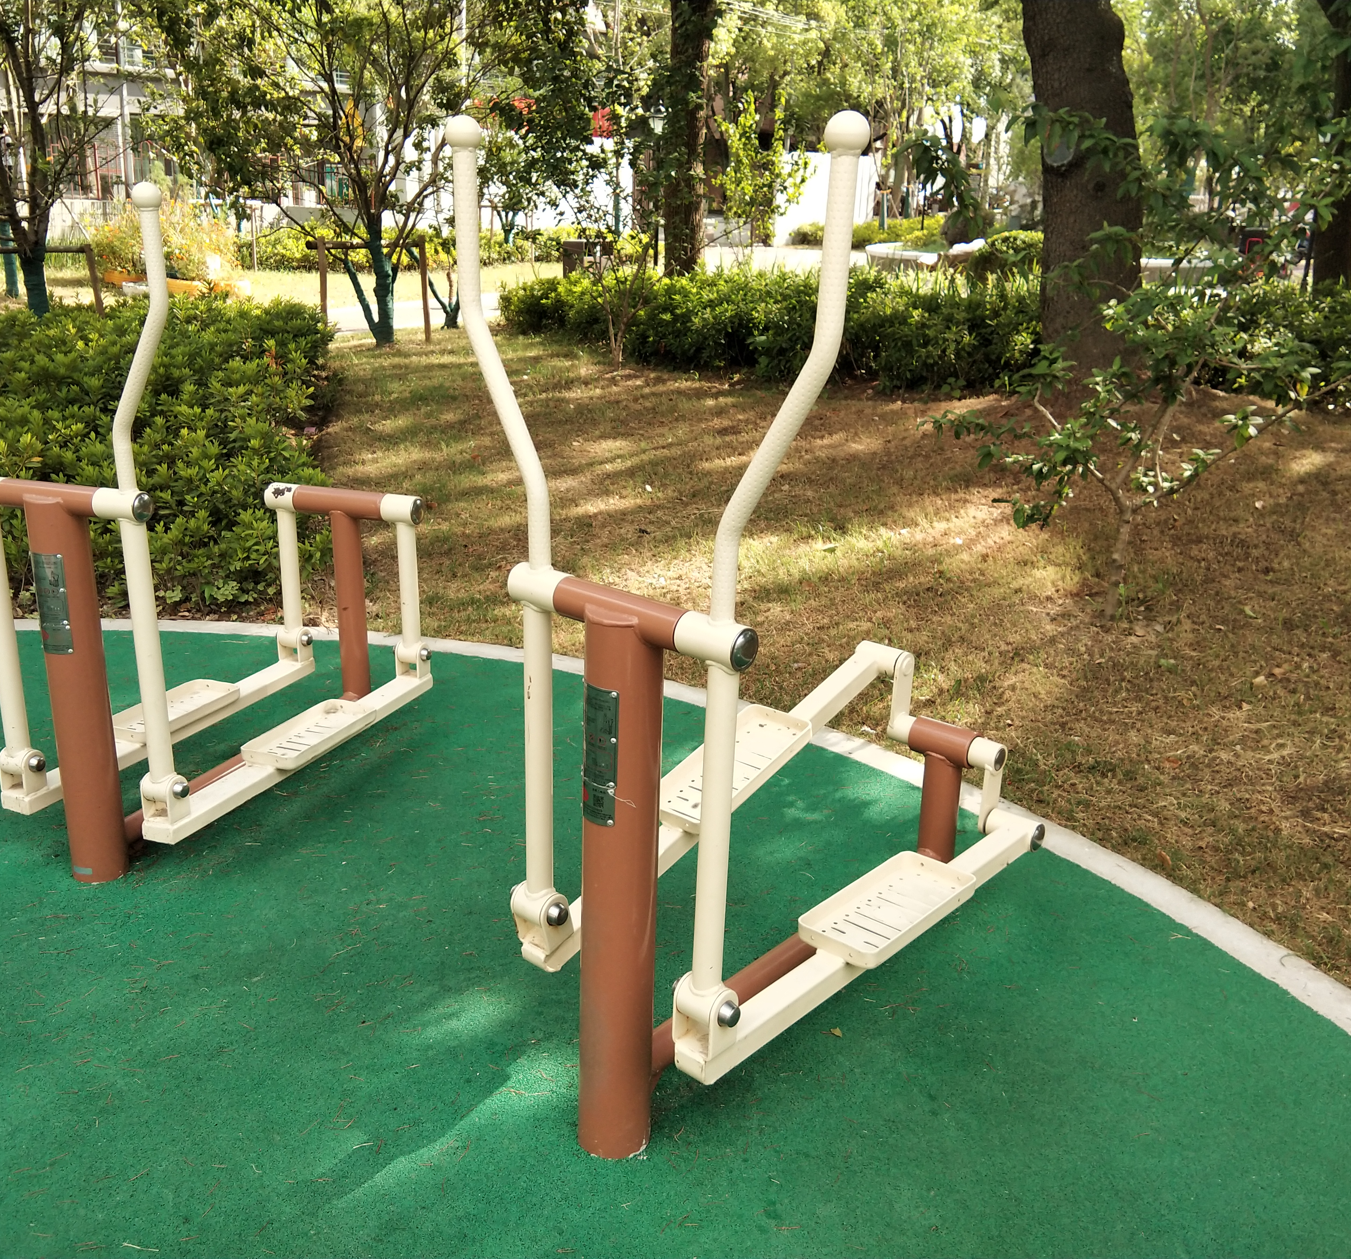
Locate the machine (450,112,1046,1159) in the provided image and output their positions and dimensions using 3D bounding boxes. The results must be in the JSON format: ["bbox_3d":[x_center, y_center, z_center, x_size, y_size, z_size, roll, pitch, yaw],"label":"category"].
[{"bbox_3d":[0.234,-0.017,2.558,0.755,1.596,1.040,17,22,41],"label":"machine"}]

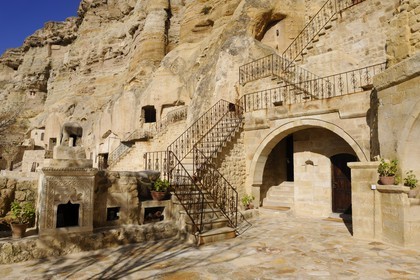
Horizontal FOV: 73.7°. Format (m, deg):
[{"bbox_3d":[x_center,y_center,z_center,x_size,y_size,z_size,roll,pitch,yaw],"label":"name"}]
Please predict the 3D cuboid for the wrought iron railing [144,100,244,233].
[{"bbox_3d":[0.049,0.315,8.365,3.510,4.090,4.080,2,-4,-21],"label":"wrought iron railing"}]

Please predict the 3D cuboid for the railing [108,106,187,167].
[{"bbox_3d":[-3.985,-0.223,17.853,5.000,3.800,0.400,1,-4,-3],"label":"railing"}]

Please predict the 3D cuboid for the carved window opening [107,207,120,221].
[{"bbox_3d":[-2.087,1.590,6.056,0.320,0.310,0.180,2,-4,-25],"label":"carved window opening"}]

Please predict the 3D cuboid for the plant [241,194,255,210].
[{"bbox_3d":[1.190,1.984,8.888,0.460,0.520,0.440,0,-4,0],"label":"plant"}]

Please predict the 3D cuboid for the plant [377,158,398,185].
[{"bbox_3d":[4.195,0.744,6.617,0.490,0.590,0.470,-2,-5,33],"label":"plant"}]

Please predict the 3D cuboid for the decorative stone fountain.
[{"bbox_3d":[-3.050,0.833,6.056,1.080,2.300,0.850,2,-4,-24],"label":"decorative stone fountain"}]

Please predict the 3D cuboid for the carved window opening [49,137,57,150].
[{"bbox_3d":[-13.233,0.294,23.526,0.700,1.180,0.300,1,-4,-11],"label":"carved window opening"}]

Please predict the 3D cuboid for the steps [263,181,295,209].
[{"bbox_3d":[2.639,2.037,10.639,1.250,0.850,1.200,-1,-4,19],"label":"steps"}]

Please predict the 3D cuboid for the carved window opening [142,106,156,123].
[{"bbox_3d":[-4.030,-1.699,18.653,0.920,1.080,0.350,1,-4,-7],"label":"carved window opening"}]

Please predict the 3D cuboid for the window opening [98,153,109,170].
[{"bbox_3d":[-6.560,1.324,17.247,0.650,1.150,0.300,0,-4,3],"label":"window opening"}]

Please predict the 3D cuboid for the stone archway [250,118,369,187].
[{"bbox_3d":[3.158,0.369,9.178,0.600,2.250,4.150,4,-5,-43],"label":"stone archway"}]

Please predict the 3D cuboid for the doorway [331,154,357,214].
[{"bbox_3d":[4.360,1.442,9.076,0.880,1.980,0.250,-2,-5,35],"label":"doorway"}]

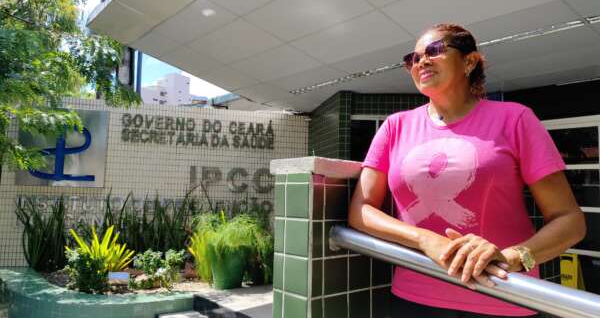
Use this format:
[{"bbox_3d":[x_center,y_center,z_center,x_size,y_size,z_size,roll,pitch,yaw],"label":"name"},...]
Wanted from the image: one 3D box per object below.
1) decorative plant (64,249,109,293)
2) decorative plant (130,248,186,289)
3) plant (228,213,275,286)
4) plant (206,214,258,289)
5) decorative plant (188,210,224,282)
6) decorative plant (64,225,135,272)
[{"bbox_3d":[-2.412,1.271,4.700,0.480,0.460,0.460,3,-5,-27],"label":"decorative plant"},{"bbox_3d":[-1.674,1.307,4.920,0.640,0.430,0.500,3,-5,-19],"label":"decorative plant"},{"bbox_3d":[-0.581,1.131,5.200,0.600,0.840,0.580,2,-4,-6],"label":"plant"},{"bbox_3d":[-0.792,1.085,4.880,0.600,0.820,0.580,2,-5,-9],"label":"plant"},{"bbox_3d":[-1.170,1.096,5.150,0.480,0.820,0.480,2,-5,-13],"label":"decorative plant"},{"bbox_3d":[-2.542,1.140,5.300,0.850,0.630,0.750,3,-5,-26],"label":"decorative plant"}]

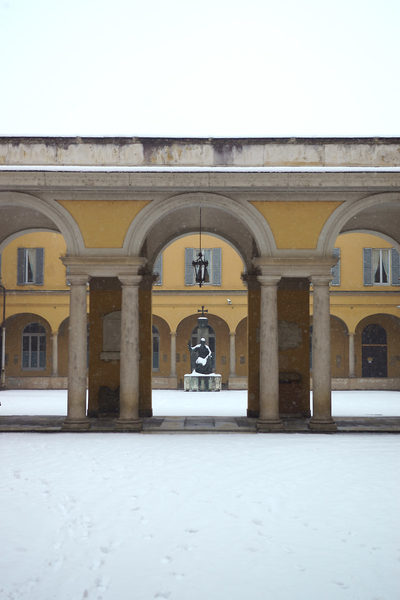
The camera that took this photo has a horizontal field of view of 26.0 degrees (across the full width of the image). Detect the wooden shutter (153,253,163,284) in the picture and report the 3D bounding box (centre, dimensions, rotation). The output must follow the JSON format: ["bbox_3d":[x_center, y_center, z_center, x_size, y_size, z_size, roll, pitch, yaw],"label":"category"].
[{"bbox_3d":[-2.377,-1.867,49.066,0.509,2.104,0.060,0,-4,0],"label":"wooden shutter"}]

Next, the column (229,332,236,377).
[{"bbox_3d":[1.739,2.913,46.008,0.356,2.342,0.356,0,-4,0],"label":"column"}]

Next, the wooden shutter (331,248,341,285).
[{"bbox_3d":[7.269,-1.744,46.117,0.458,2.005,0.060,0,-4,0],"label":"wooden shutter"}]

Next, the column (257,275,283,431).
[{"bbox_3d":[1.613,1.208,19.964,0.599,3.537,0.599,0,-4,0],"label":"column"}]

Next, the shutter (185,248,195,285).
[{"bbox_3d":[-0.543,-1.758,46.117,0.458,1.978,0.060,0,-4,0],"label":"shutter"}]

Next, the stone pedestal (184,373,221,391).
[{"bbox_3d":[0.146,4.455,46.754,1.933,0.918,1.700,0,-4,0],"label":"stone pedestal"}]

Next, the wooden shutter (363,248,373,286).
[{"bbox_3d":[8.951,-1.731,46.116,0.458,2.032,0.060,0,-4,0],"label":"wooden shutter"}]

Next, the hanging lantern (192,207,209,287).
[{"bbox_3d":[0.013,-1.335,21.836,0.403,2.046,0.403,0,-4,0],"label":"hanging lantern"}]

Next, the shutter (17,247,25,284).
[{"bbox_3d":[-9.515,-1.763,46.118,0.372,1.968,0.060,0,-4,0],"label":"shutter"}]

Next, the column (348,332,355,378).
[{"bbox_3d":[8.558,3.069,49.037,0.360,2.560,0.360,0,-4,0],"label":"column"}]

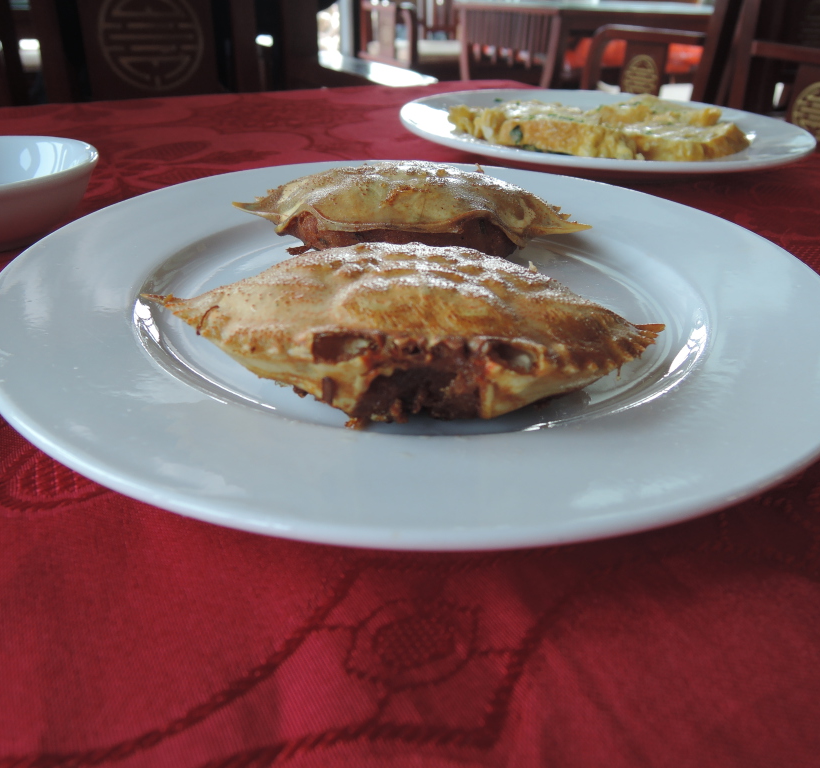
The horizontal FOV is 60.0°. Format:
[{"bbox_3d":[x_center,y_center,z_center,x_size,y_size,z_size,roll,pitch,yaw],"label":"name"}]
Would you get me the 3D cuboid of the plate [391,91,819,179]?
[{"bbox_3d":[0.115,-0.152,0.447,0.241,0.024,0.241,1,31,-1],"label":"plate"}]

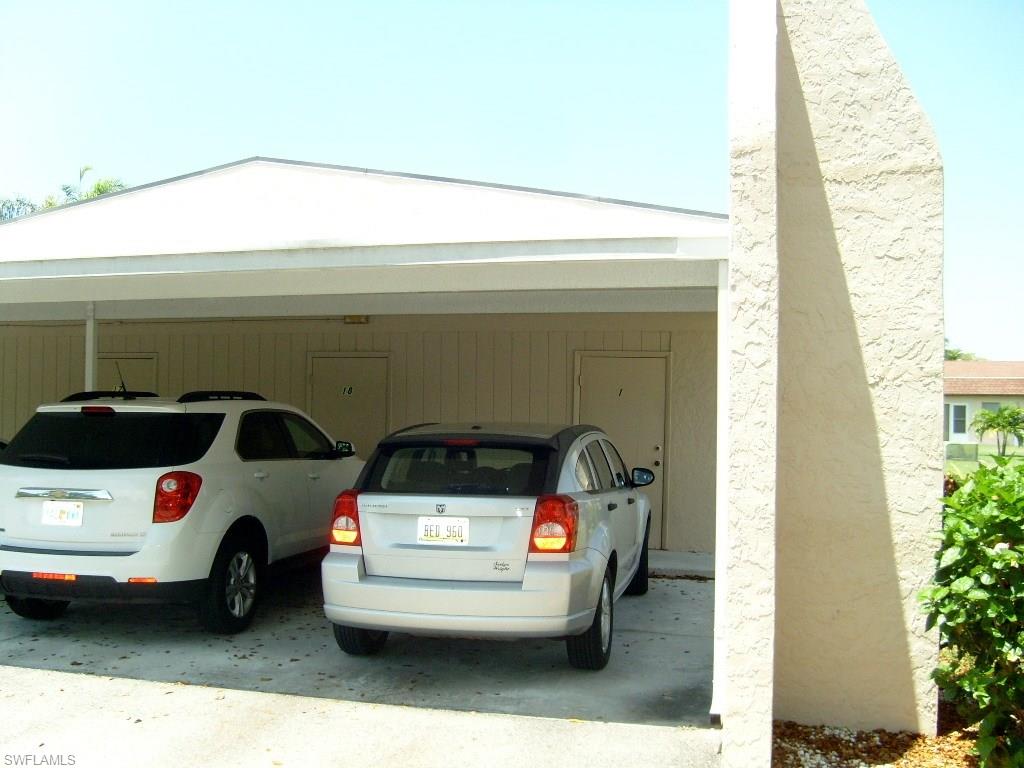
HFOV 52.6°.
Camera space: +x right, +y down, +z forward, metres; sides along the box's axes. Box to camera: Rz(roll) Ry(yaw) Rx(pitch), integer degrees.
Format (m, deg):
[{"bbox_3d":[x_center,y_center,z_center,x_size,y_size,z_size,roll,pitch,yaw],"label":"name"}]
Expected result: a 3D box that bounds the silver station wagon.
[{"bbox_3d":[0.081,1.047,8.061,1.800,1.530,4.410,1,-1,13],"label":"silver station wagon"}]

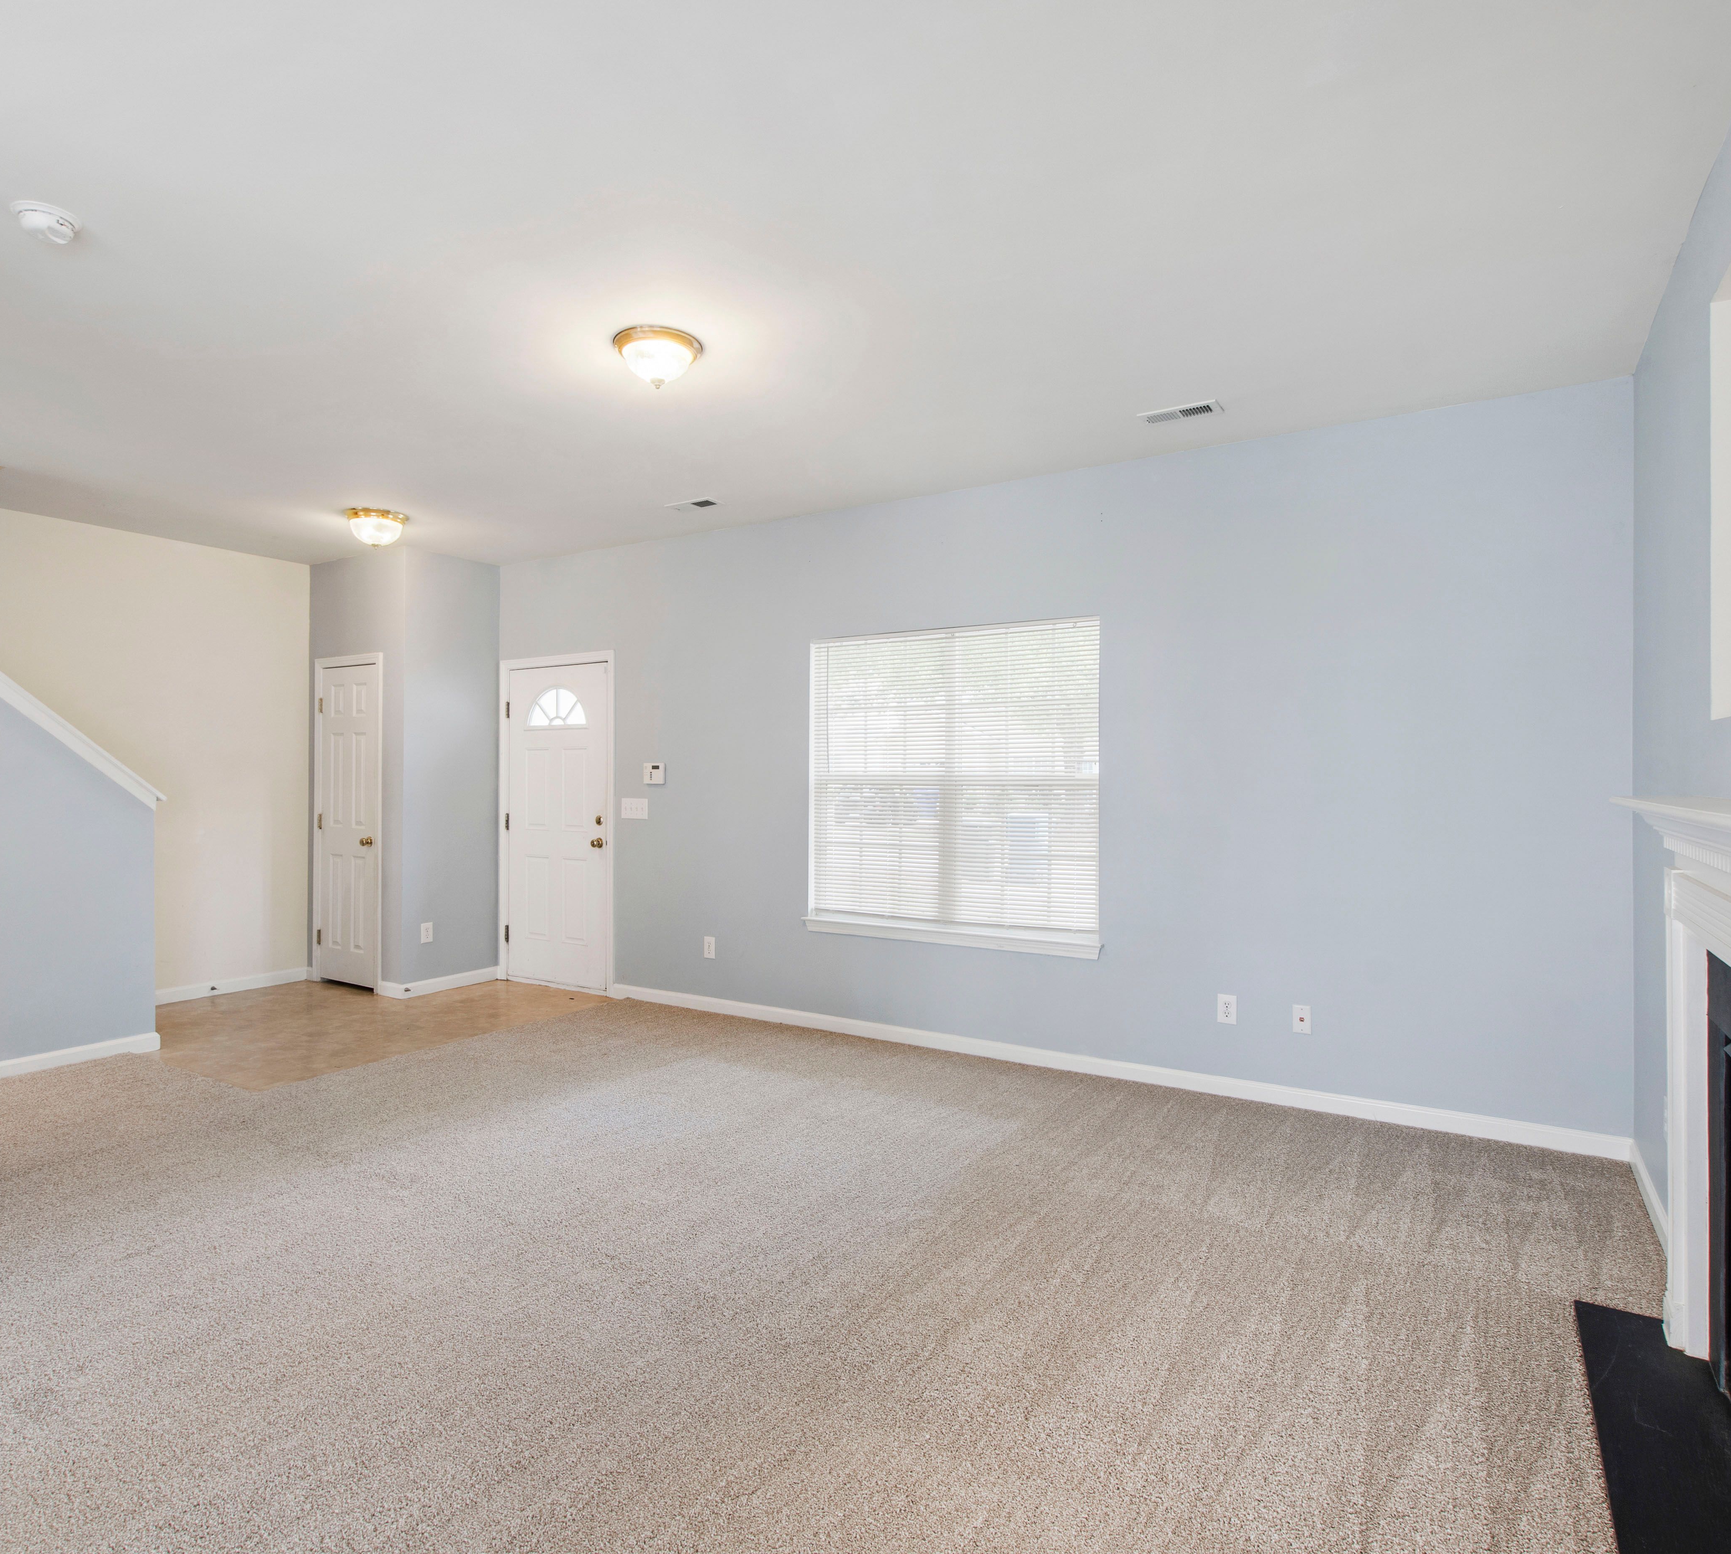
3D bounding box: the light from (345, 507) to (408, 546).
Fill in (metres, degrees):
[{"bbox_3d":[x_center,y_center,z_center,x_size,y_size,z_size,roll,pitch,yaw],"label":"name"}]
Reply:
[{"bbox_3d":[-2.652,-1.341,5.274,0.305,0.160,0.305,0,-1,32],"label":"light"}]

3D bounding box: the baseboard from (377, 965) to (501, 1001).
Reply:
[{"bbox_3d":[-2.718,1.310,6.245,0.240,0.090,0.700,0,-1,32],"label":"baseboard"}]

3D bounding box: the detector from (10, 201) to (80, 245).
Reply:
[{"bbox_3d":[-2.093,-1.410,2.482,0.140,0.052,0.140,0,-1,32],"label":"detector"}]

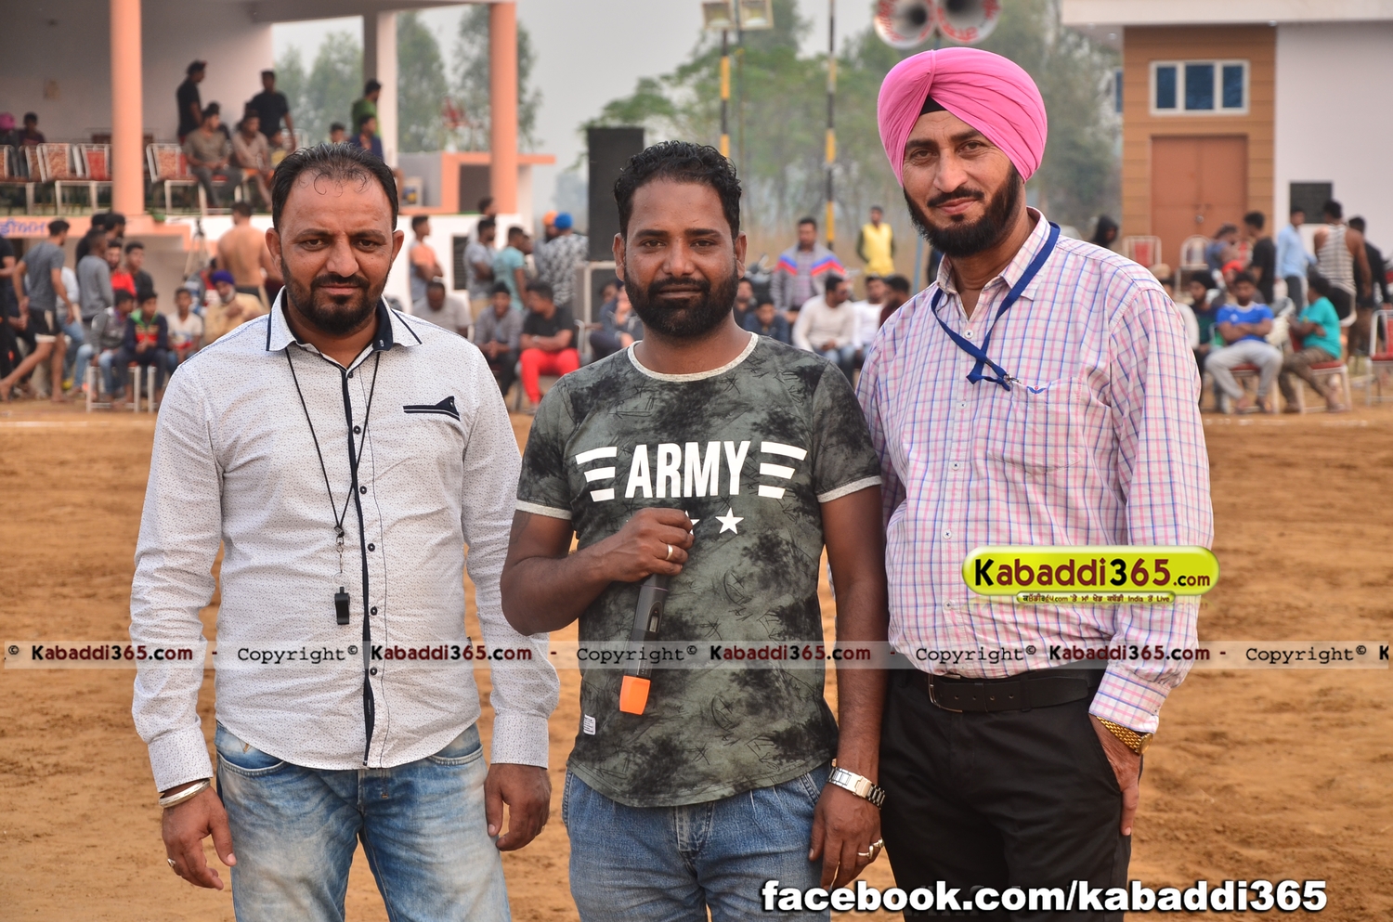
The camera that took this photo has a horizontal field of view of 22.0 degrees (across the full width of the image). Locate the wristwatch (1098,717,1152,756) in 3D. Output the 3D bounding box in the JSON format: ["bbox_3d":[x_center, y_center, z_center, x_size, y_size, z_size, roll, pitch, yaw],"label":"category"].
[{"bbox_3d":[0.528,0.340,4.450,0.060,0.036,0.058,31,9,15],"label":"wristwatch"}]

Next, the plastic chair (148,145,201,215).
[{"bbox_3d":[-6.642,-3.589,45.700,0.480,0.900,0.550,-2,4,-30],"label":"plastic chair"}]

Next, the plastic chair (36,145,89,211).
[{"bbox_3d":[-7.546,-3.364,43.000,0.470,0.880,0.540,-2,4,-33],"label":"plastic chair"}]

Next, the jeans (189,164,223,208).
[{"bbox_3d":[-5.833,-3.306,43.100,0.420,0.540,0.550,-2,4,-30],"label":"jeans"}]

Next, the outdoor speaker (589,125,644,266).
[{"bbox_3d":[-0.780,-2.600,35.000,0.550,1.320,0.550,0,4,-2],"label":"outdoor speaker"}]

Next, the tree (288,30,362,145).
[{"bbox_3d":[-10.229,-8.460,100.000,2.600,7.100,2.600,0,4,0],"label":"tree"}]

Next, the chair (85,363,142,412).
[{"bbox_3d":[-5.238,-0.896,32.300,0.475,0.880,0.530,0,4,0],"label":"chair"}]

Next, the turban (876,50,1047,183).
[{"bbox_3d":[0.349,-0.454,4.720,0.215,0.185,0.255,-4,5,22],"label":"turban"}]

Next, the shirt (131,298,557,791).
[{"bbox_3d":[-0.463,0.110,4.720,0.560,0.640,0.290,-1,4,-11],"label":"shirt"}]

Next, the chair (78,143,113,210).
[{"bbox_3d":[-7.149,-3.380,43.200,0.470,0.880,0.540,-2,4,-33],"label":"chair"}]

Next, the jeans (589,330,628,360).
[{"bbox_3d":[-0.745,-0.961,33.000,0.450,0.500,0.520,2,4,30],"label":"jeans"}]

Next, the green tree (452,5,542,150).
[{"bbox_3d":[-7.230,-11.747,130.000,3.400,9.600,3.400,0,4,0],"label":"green tree"}]

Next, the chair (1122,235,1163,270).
[{"bbox_3d":[5.589,-2.367,45.000,0.475,0.880,0.530,0,4,6],"label":"chair"}]

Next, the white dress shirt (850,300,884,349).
[{"bbox_3d":[1.615,-1.251,33.000,0.450,0.540,0.350,1,4,9],"label":"white dress shirt"}]

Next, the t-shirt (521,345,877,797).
[{"bbox_3d":[0.004,0.143,4.720,0.480,0.620,0.280,0,4,-5],"label":"t-shirt"}]

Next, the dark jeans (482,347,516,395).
[{"bbox_3d":[-1.767,-0.783,32.300,0.450,0.480,0.550,0,4,3],"label":"dark jeans"}]

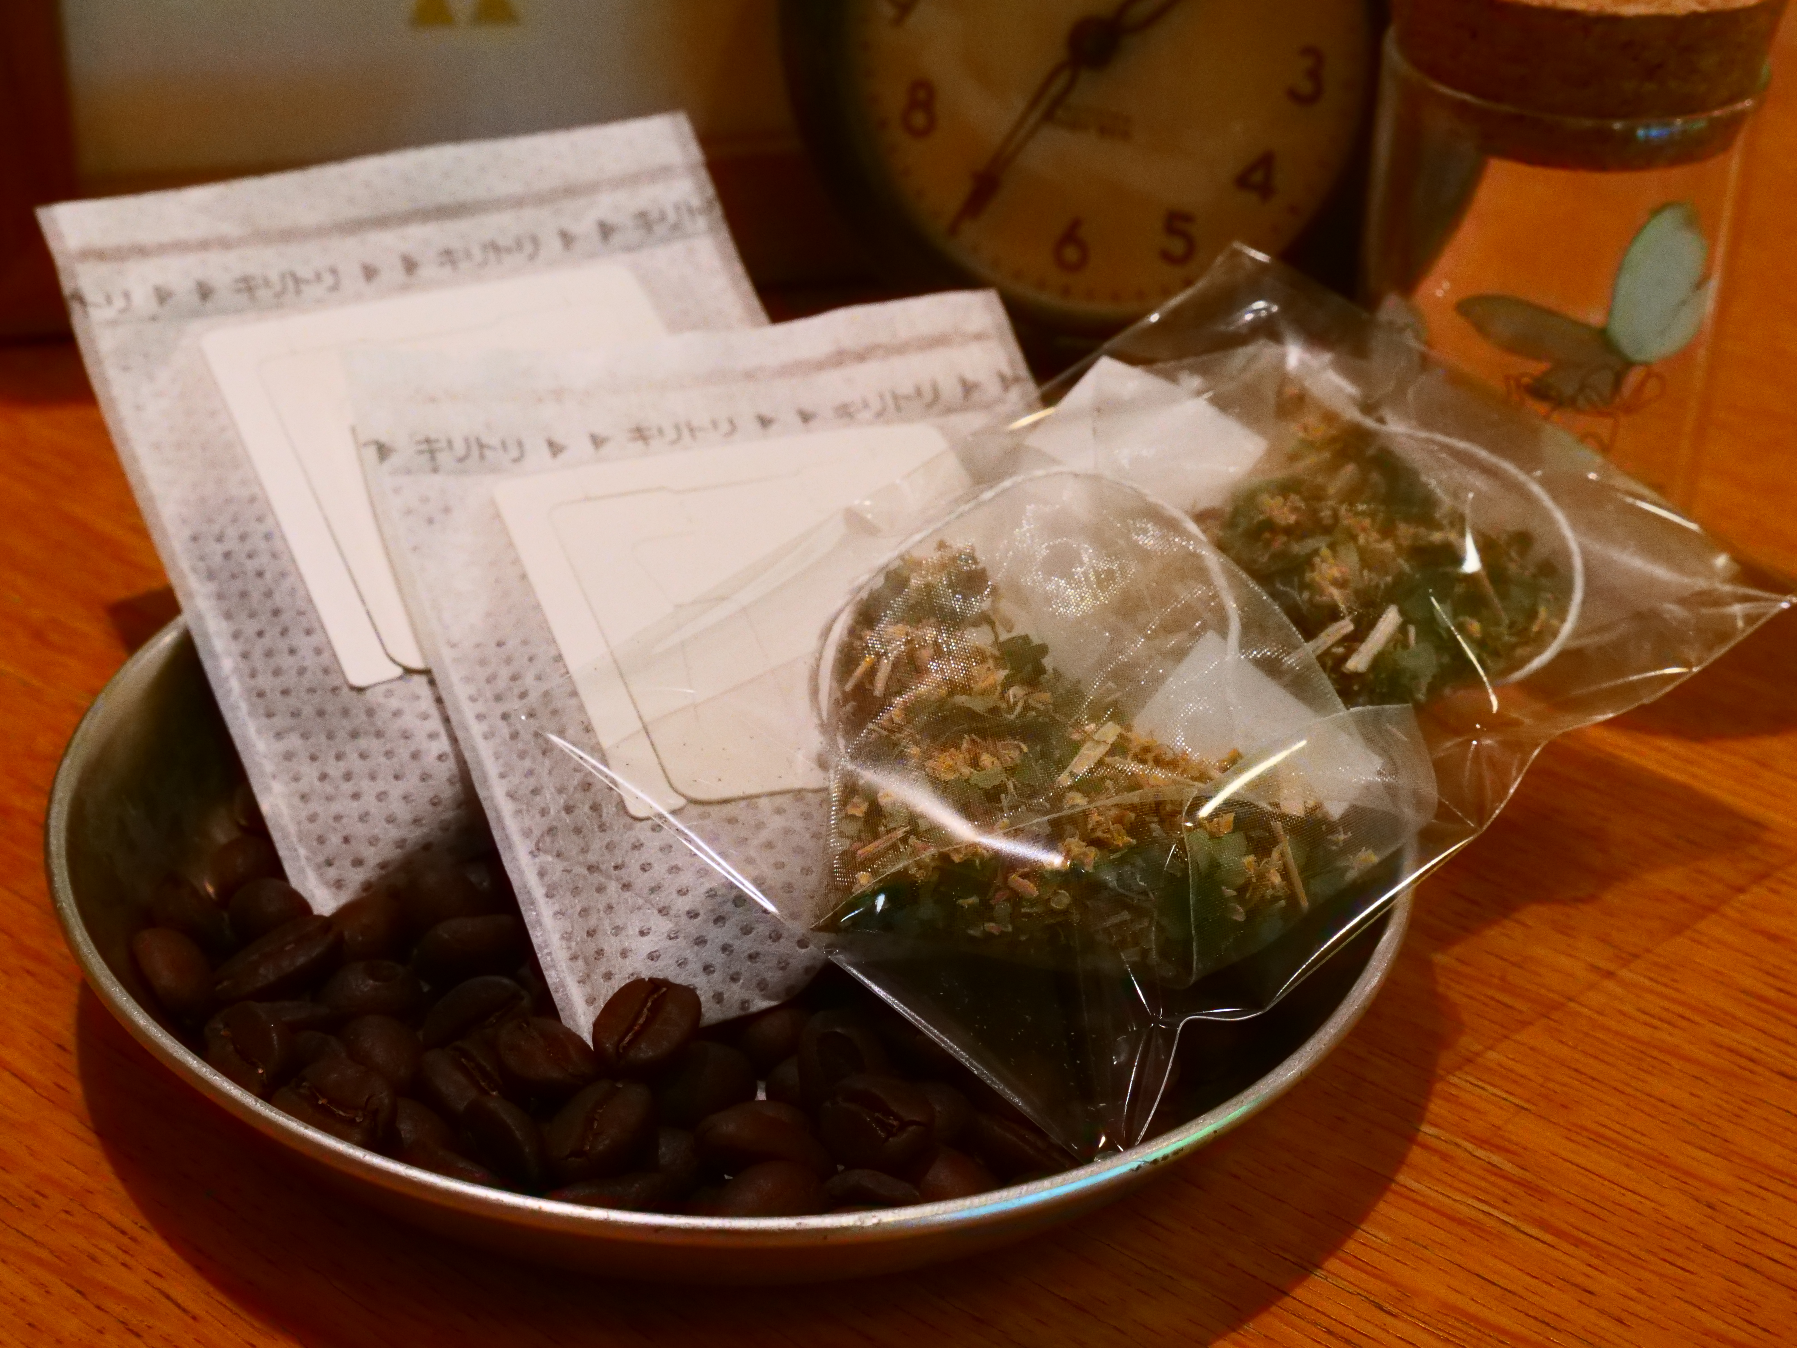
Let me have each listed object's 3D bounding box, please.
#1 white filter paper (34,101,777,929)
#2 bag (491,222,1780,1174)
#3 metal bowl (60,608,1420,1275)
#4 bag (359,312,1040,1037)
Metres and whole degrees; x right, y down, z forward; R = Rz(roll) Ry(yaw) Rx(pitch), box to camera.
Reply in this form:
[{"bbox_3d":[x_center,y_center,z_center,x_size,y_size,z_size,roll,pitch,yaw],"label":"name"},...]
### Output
[{"bbox_3d":[-0.040,-0.019,0.323,0.074,0.011,0.090,-14,64,-27],"label":"white filter paper"},{"bbox_3d":[0.026,-0.004,0.290,0.095,0.024,0.070,-35,58,-29],"label":"bag"},{"bbox_3d":[-0.015,0.021,0.301,0.127,0.026,0.127,3,32,0],"label":"metal bowl"},{"bbox_3d":[-0.008,-0.003,0.311,0.074,0.011,0.090,-8,54,-23],"label":"bag"}]

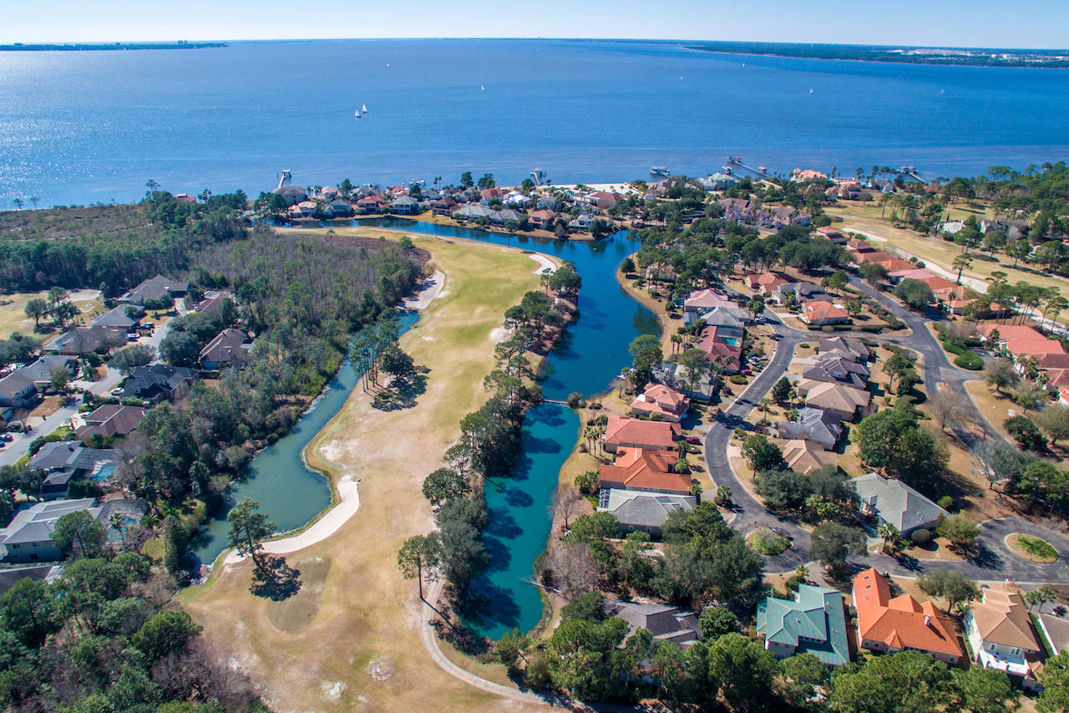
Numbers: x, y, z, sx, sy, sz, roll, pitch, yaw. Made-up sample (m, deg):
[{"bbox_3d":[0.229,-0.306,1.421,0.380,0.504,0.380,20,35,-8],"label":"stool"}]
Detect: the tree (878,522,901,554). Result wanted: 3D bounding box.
[{"bbox_3d":[89.350,45.690,149.410,4.800,9.300,4.800,0,28,0],"label":"tree"}]

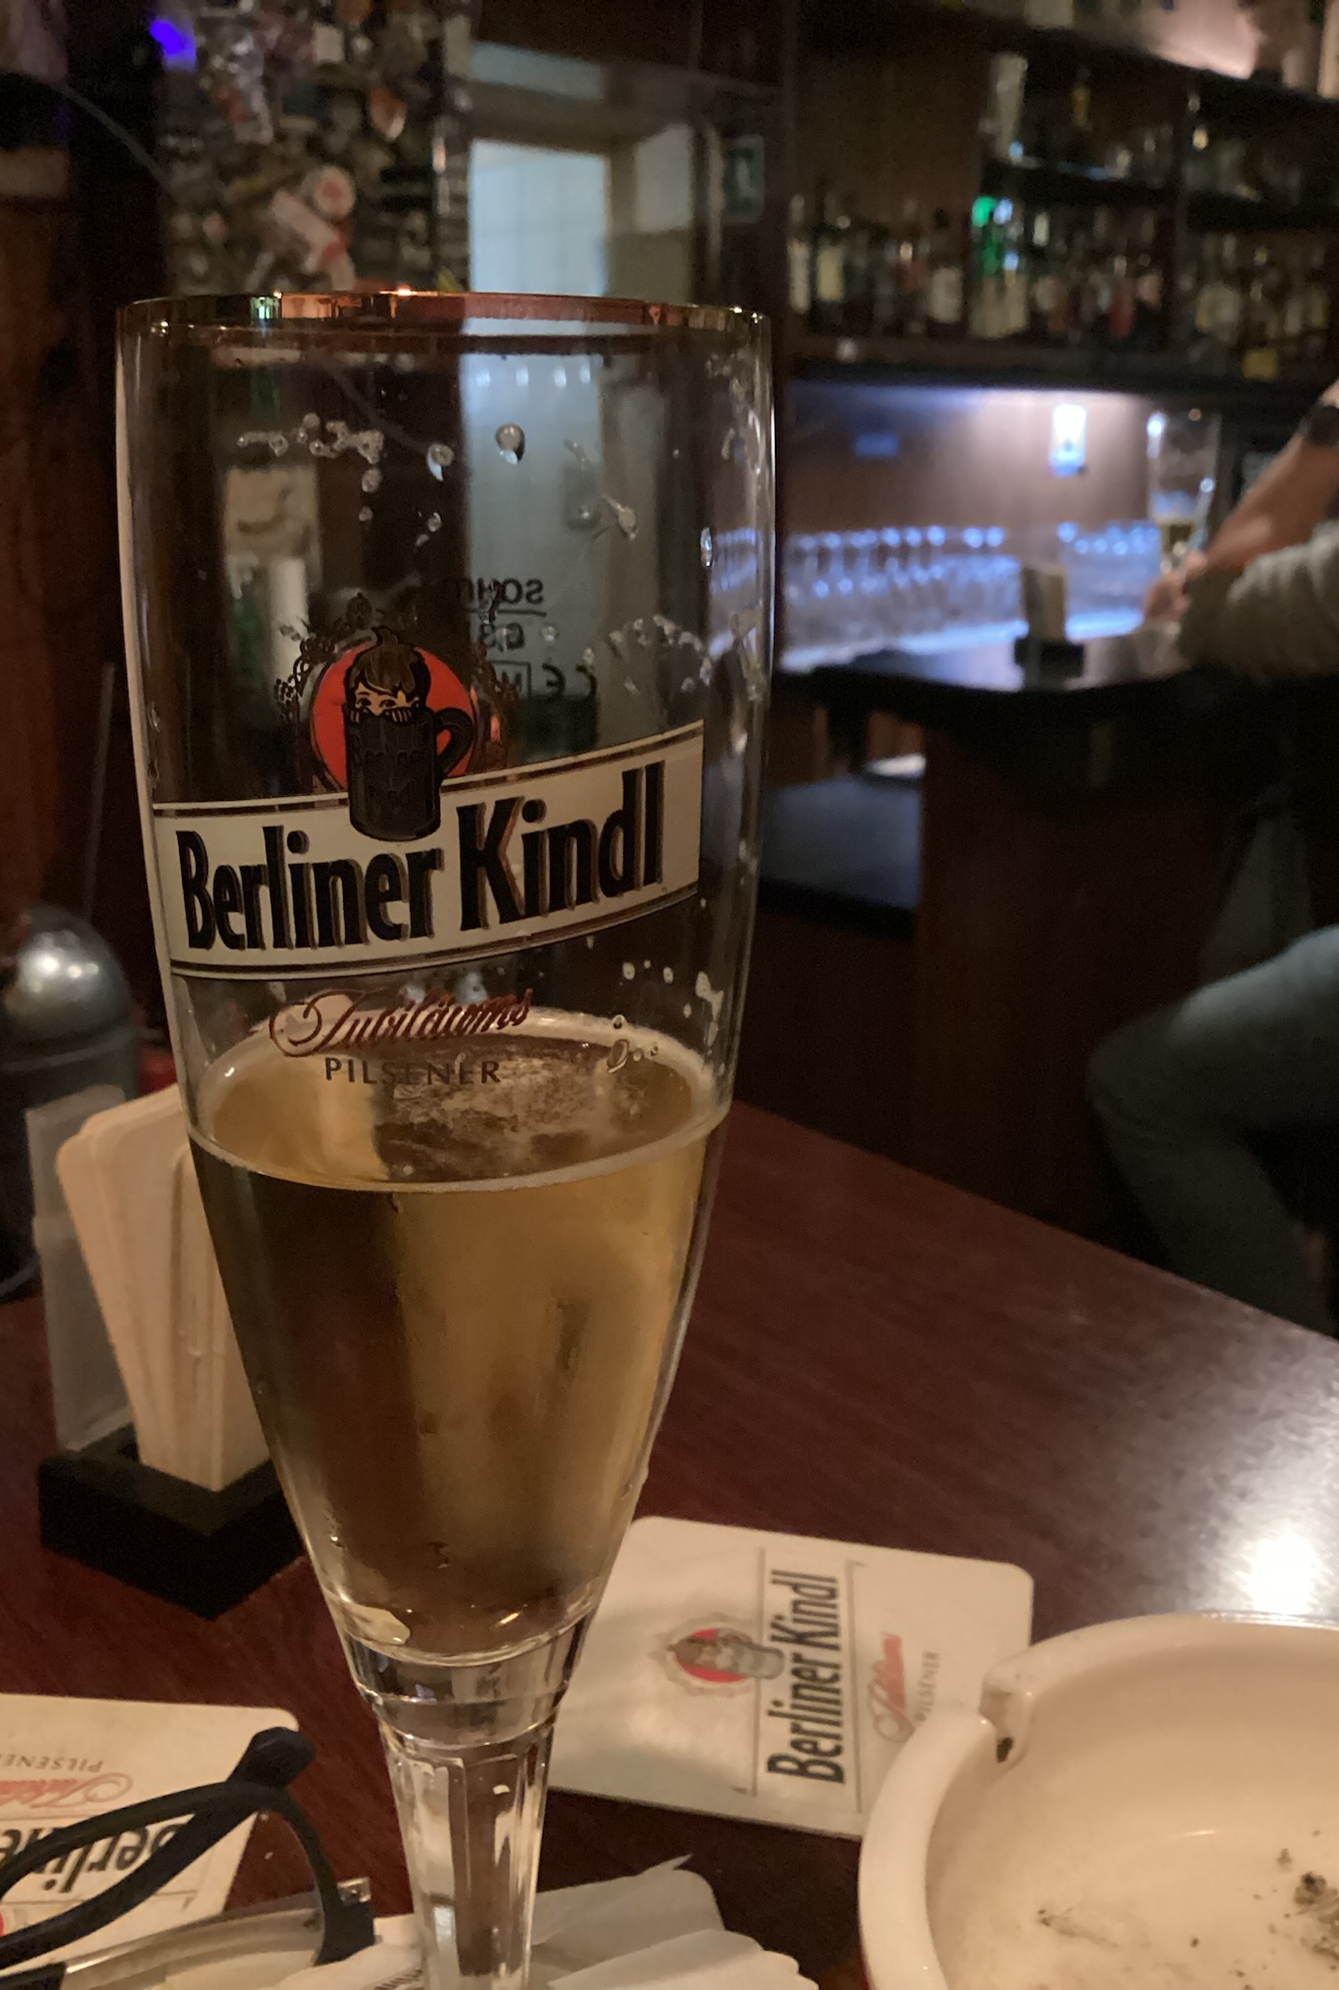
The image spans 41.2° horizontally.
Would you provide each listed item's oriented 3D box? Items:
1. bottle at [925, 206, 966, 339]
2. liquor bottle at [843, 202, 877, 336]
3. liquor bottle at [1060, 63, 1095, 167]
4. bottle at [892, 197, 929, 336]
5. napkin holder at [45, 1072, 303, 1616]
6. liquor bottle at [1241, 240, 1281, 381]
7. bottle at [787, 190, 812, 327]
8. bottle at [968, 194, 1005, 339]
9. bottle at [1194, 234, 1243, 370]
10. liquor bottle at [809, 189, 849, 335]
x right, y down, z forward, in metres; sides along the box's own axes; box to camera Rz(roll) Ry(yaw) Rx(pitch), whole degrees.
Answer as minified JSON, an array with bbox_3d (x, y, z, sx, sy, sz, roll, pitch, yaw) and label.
[{"bbox_3d":[0.631,-1.650,4.075,0.083,0.278,0.083,1,17,0],"label":"bottle"},{"bbox_3d":[0.424,-1.616,3.971,0.067,0.274,0.067,1,17,0],"label":"liquor bottle"},{"bbox_3d":[0.976,-2.088,4.269,0.075,0.240,0.075,1,17,0],"label":"liquor bottle"},{"bbox_3d":[0.547,-1.646,4.032,0.075,0.288,0.075,1,17,0],"label":"bottle"},{"bbox_3d":[-0.095,0.067,0.431,0.055,0.105,0.112,10,19,28],"label":"napkin holder"},{"bbox_3d":[1.479,-1.706,4.445,0.080,0.312,0.080,1,17,0],"label":"liquor bottle"},{"bbox_3d":[0.285,-1.614,3.910,0.068,0.260,0.068,1,17,0],"label":"bottle"},{"bbox_3d":[0.736,-1.680,4.124,0.076,0.301,0.076,1,17,0],"label":"bottle"},{"bbox_3d":[1.352,-1.702,4.384,0.088,0.307,0.088,1,17,0],"label":"bottle"},{"bbox_3d":[0.351,-1.614,3.925,0.080,0.302,0.080,1,17,0],"label":"liquor bottle"}]

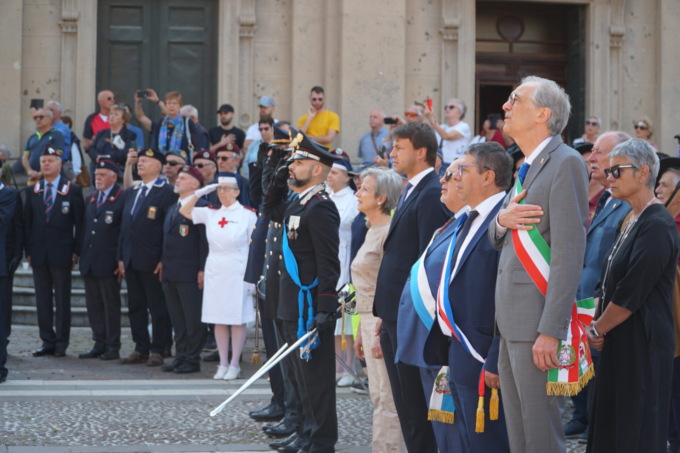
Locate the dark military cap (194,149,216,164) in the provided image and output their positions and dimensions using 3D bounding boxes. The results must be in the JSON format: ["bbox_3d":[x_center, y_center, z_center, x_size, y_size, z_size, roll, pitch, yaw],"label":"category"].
[{"bbox_3d":[-1.185,-0.597,14.700,0.240,0.130,0.260,1,2,38],"label":"dark military cap"}]

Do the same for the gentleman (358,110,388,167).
[{"bbox_3d":[0.426,-0.515,19.427,0.500,1.680,0.340,1,2,35],"label":"gentleman"}]

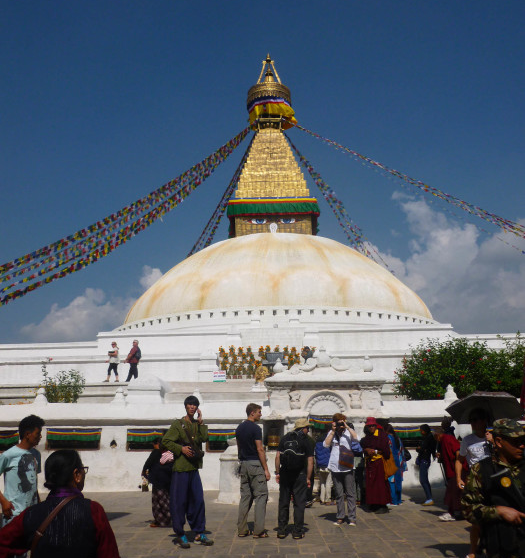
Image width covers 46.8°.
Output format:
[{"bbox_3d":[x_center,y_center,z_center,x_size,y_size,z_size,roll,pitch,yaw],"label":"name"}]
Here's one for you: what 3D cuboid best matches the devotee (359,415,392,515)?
[{"bbox_3d":[2.077,3.393,11.104,0.600,1.664,0.450,-4,-14,11],"label":"devotee"}]

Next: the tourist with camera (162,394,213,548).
[{"bbox_3d":[-0.945,2.443,7.839,0.600,1.843,0.420,2,-13,-12],"label":"tourist with camera"}]

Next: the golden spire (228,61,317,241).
[{"bbox_3d":[0.903,-13.084,61.748,8.500,21.500,8.500,-2,-13,1],"label":"golden spire"}]

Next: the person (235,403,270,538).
[{"bbox_3d":[-0.137,2.652,8.514,0.520,1.773,0.420,-11,-16,37],"label":"person"}]

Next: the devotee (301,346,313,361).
[{"bbox_3d":[1.826,3.524,25.483,0.480,1.420,0.400,-6,-14,19],"label":"devotee"}]

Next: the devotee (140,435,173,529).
[{"bbox_3d":[-1.691,3.308,9.911,0.580,1.393,0.520,10,-18,-40],"label":"devotee"}]

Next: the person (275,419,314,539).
[{"bbox_3d":[0.425,2.765,8.457,0.550,1.543,0.500,-4,-13,15],"label":"person"}]

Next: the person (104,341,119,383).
[{"bbox_3d":[-6.267,3.457,25.312,0.600,1.660,0.450,0,-13,-3],"label":"person"}]

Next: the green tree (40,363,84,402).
[{"bbox_3d":[-5.903,3.171,17.782,1.300,1.500,1.100,-1,-13,0],"label":"green tree"}]

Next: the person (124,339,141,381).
[{"bbox_3d":[-5.428,3.440,25.428,0.650,1.776,0.520,-3,-14,7],"label":"person"}]

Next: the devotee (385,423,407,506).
[{"bbox_3d":[2.635,3.700,12.159,0.520,1.554,0.500,-3,-14,9],"label":"devotee"}]

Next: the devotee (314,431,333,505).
[{"bbox_3d":[1.202,3.739,12.013,0.450,1.356,0.420,-3,-13,10],"label":"devotee"}]

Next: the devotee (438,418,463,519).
[{"bbox_3d":[2.938,2.997,9.691,0.550,1.561,0.500,-2,-13,5],"label":"devotee"}]

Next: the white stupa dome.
[{"bbox_3d":[1.567,0.459,62.424,30.195,9.028,30.195,-1,-13,1],"label":"white stupa dome"}]

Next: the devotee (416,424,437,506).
[{"bbox_3d":[3.091,3.548,11.639,0.420,1.472,0.420,-2,-13,5],"label":"devotee"}]

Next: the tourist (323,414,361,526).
[{"bbox_3d":[1.282,3.070,9.849,0.650,1.730,0.480,-3,-14,6],"label":"tourist"}]

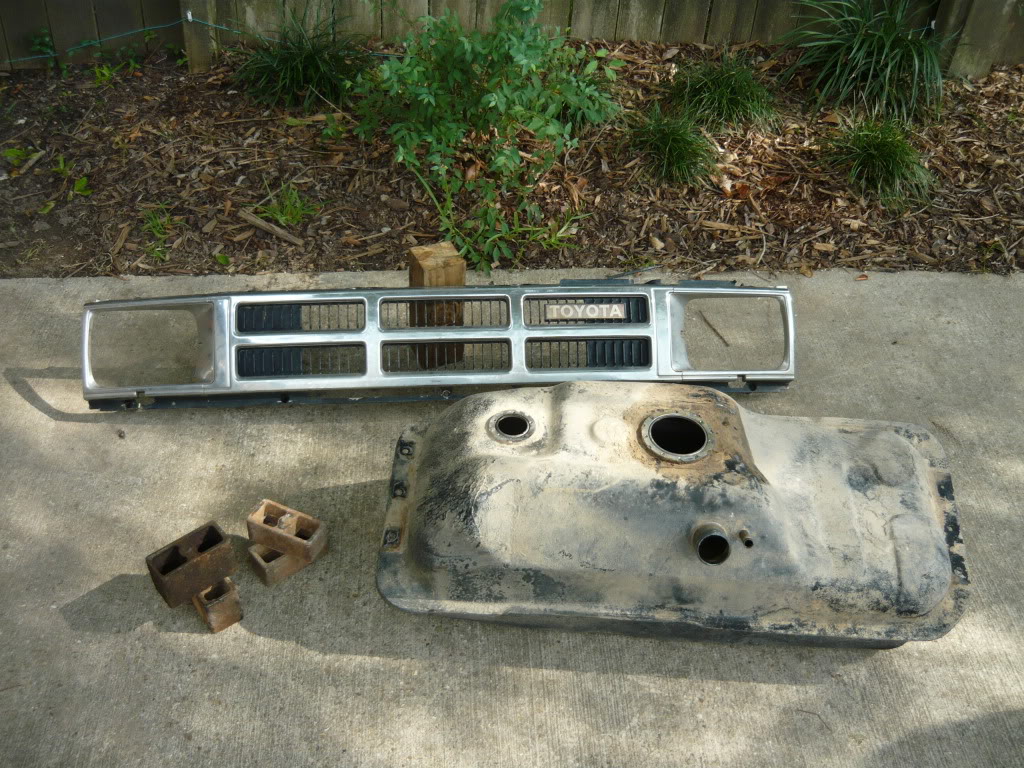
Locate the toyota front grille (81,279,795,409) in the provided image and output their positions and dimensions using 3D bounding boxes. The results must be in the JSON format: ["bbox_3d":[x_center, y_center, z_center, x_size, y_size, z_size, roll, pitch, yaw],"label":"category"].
[{"bbox_3d":[-0.124,-0.077,1.964,1.400,0.220,0.105,-2,6,-6],"label":"toyota front grille"}]

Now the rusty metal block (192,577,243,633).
[{"bbox_3d":[-0.476,0.362,1.588,0.052,0.077,0.031,-29,51,-30],"label":"rusty metal block"}]

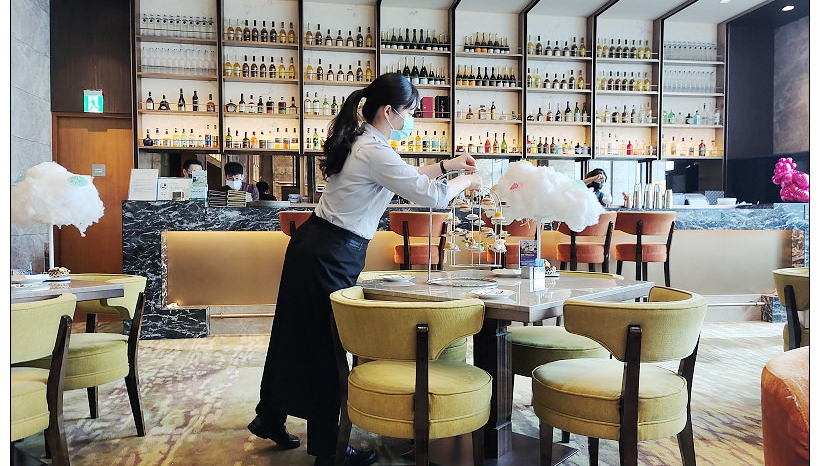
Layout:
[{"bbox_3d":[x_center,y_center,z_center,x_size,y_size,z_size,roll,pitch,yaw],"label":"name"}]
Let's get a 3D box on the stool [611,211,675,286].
[{"bbox_3d":[1.997,0.341,5.101,0.480,1.050,0.510,0,1,-12],"label":"stool"}]

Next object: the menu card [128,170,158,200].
[{"bbox_3d":[-2.244,-0.402,4.997,0.235,0.270,0.030,0,-9,-10],"label":"menu card"}]

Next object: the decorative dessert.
[{"bbox_3d":[-1.566,0.181,2.658,0.095,0.050,0.080,0,1,0],"label":"decorative dessert"}]

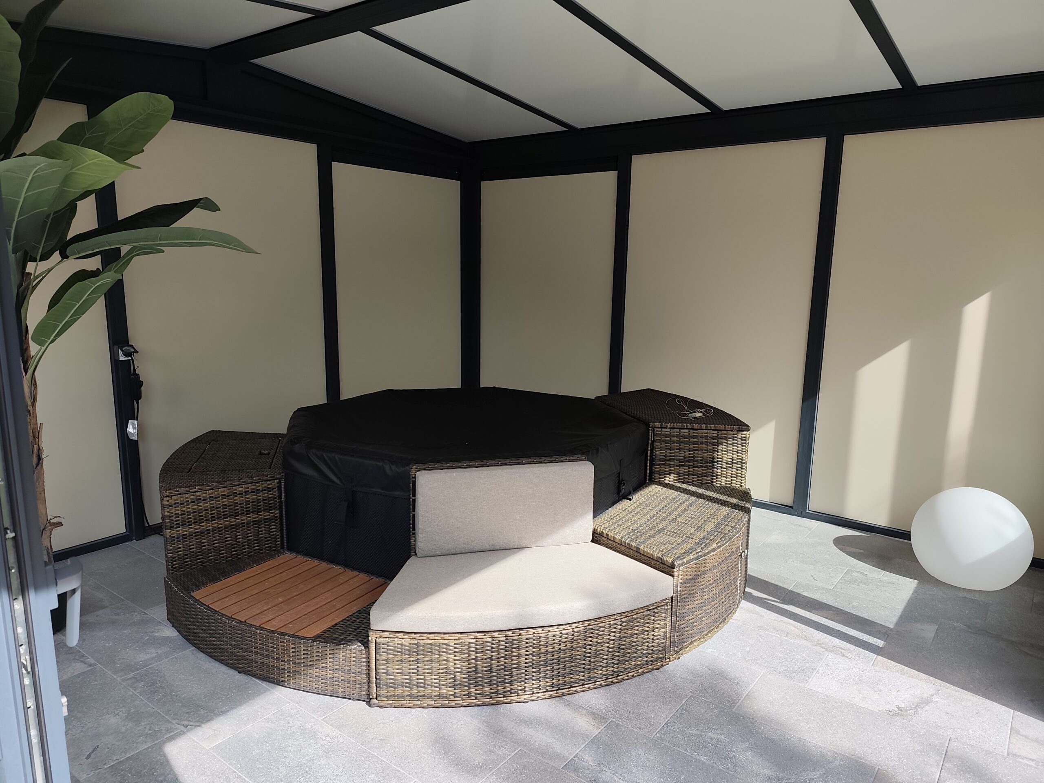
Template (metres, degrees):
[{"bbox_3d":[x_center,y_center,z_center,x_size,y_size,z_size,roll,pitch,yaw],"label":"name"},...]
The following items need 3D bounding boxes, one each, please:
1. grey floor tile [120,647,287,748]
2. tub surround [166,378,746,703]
[{"bbox_3d":[-1.124,1.066,2.449,0.600,0.015,0.300,8,12,37],"label":"grey floor tile"},{"bbox_3d":[-0.238,0.522,3.512,3.000,0.720,2.400,-2,10,-15],"label":"tub surround"}]

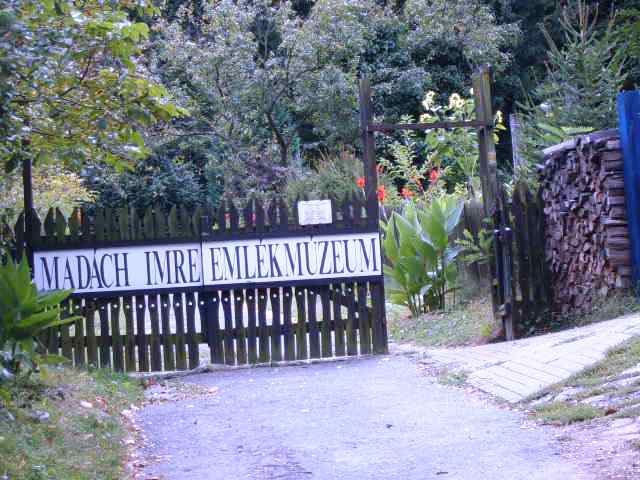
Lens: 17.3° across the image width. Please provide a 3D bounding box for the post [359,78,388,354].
[{"bbox_3d":[0.503,-0.219,19.650,0.115,2.550,0.110,-3,1,-6],"label":"post"}]

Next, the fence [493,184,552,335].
[{"bbox_3d":[1.912,0.203,19.900,0.600,1.400,0.130,-4,1,-28],"label":"fence"}]

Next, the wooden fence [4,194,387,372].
[{"bbox_3d":[-1.132,0.400,19.400,3.420,1.500,0.120,-3,1,-6],"label":"wooden fence"}]

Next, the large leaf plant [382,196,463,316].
[{"bbox_3d":[1.060,0.171,21.800,0.800,1.200,0.750,-3,1,0],"label":"large leaf plant"}]

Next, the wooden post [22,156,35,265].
[{"bbox_3d":[-2.653,0.161,19.350,0.100,2.200,0.100,-3,1,-6],"label":"wooden post"}]

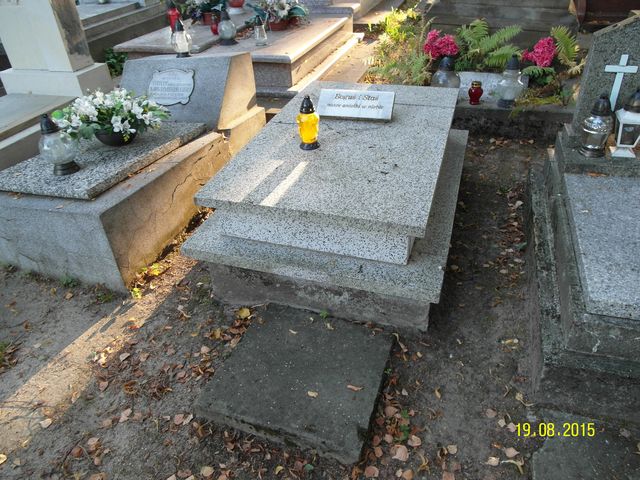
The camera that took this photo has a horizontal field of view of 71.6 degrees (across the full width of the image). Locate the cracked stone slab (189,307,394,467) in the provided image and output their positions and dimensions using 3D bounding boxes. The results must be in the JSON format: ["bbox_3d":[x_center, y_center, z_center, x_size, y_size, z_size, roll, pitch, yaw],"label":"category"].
[{"bbox_3d":[-0.069,0.479,1.594,0.560,0.058,0.518,9,38,17],"label":"cracked stone slab"}]

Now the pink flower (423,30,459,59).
[{"bbox_3d":[0.914,-1.467,3.375,0.225,0.213,0.228,9,38,17],"label":"pink flower"}]

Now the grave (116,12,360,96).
[{"bbox_3d":[-0.701,-1.978,4.548,1.710,0.399,1.767,9,38,17],"label":"grave"}]

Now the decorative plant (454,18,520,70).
[{"bbox_3d":[1.235,-1.424,3.272,0.410,0.306,0.399,9,38,17],"label":"decorative plant"}]

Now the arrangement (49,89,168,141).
[{"bbox_3d":[-1.060,-0.636,2.266,0.540,0.210,0.340,-2,37,2],"label":"arrangement"}]

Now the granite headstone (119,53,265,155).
[{"bbox_3d":[-0.803,-0.840,2.660,0.804,0.451,0.524,5,34,17],"label":"granite headstone"}]

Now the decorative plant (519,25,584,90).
[{"bbox_3d":[1.584,-1.262,3.072,0.293,0.327,0.342,9,38,17],"label":"decorative plant"}]

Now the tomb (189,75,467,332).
[{"bbox_3d":[0.181,-0.357,2.377,1.089,0.418,1.653,9,38,17],"label":"tomb"}]

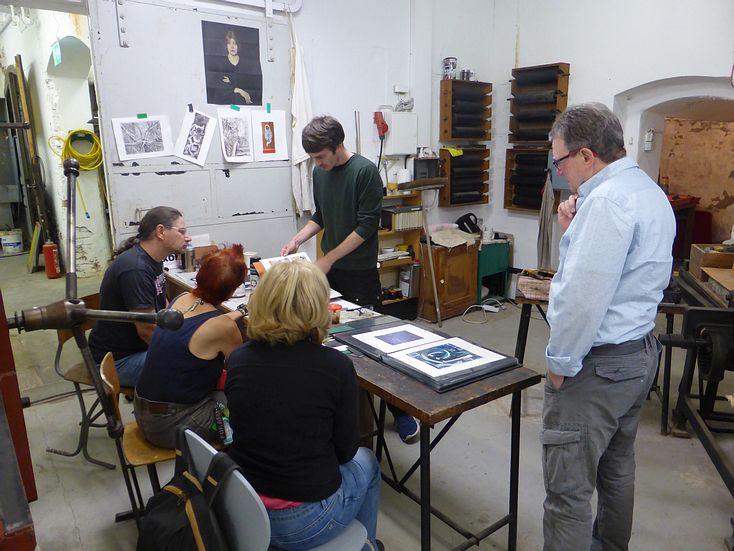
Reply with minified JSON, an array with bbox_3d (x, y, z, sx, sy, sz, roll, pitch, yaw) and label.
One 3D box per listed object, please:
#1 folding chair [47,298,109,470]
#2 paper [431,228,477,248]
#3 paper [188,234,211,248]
[{"bbox_3d":[-1.414,0.554,2.867,0.560,0.810,0.420,3,14,13],"label":"folding chair"},{"bbox_3d":[0.826,-0.344,5.011,0.475,0.088,0.250,-11,17,-37],"label":"paper"},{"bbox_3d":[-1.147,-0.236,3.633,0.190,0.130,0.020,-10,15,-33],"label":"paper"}]

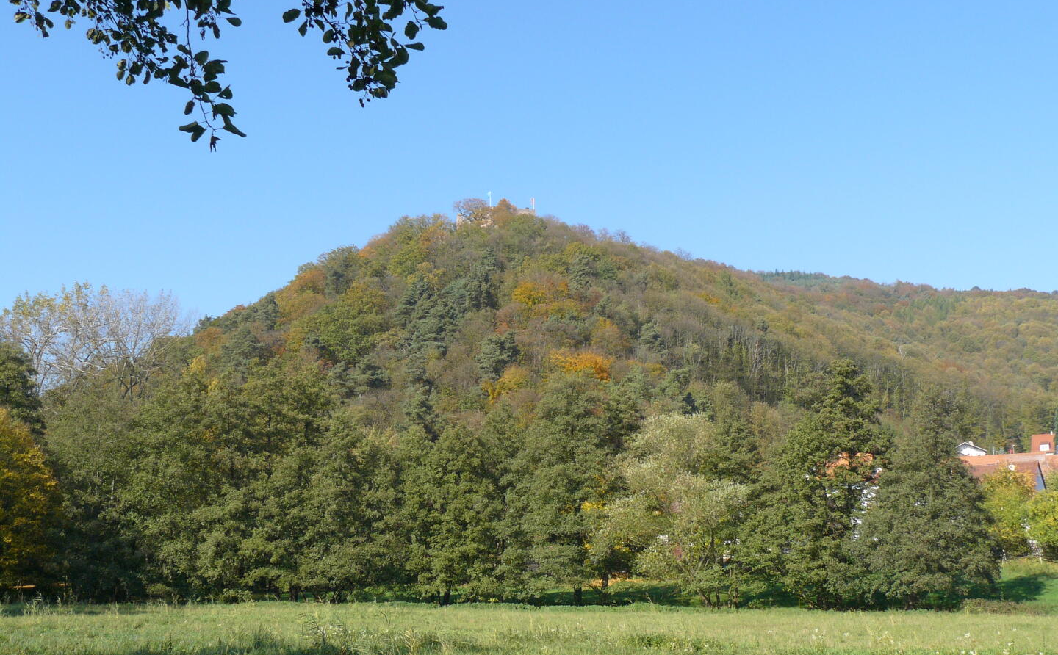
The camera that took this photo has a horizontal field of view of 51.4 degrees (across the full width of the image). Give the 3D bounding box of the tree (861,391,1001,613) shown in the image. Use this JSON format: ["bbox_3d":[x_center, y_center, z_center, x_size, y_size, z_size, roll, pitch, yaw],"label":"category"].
[{"bbox_3d":[21.727,9.105,59.973,7.750,11.830,7.360,0,-13,0],"label":"tree"}]

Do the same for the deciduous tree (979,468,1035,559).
[{"bbox_3d":[41.093,15.989,94.814,5.200,7.810,5.200,0,-13,0],"label":"deciduous tree"}]

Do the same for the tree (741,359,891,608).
[{"bbox_3d":[15.560,8.300,59.643,8.150,13.400,7.330,0,-13,0],"label":"tree"}]

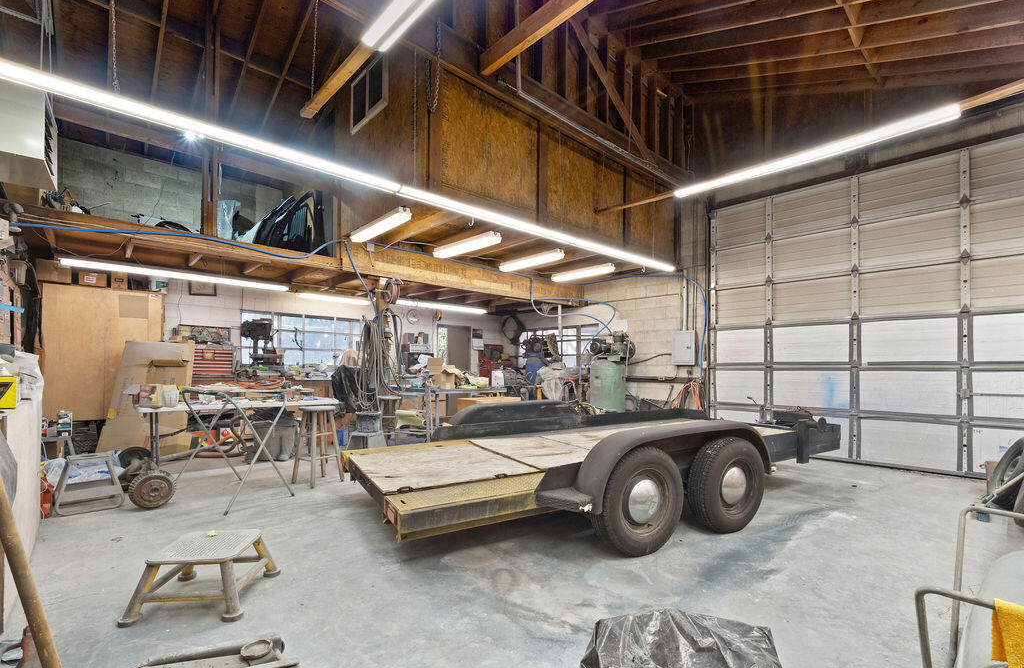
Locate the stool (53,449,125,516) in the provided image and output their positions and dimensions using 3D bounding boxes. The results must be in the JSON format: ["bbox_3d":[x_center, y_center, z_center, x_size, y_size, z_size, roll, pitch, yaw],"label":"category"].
[{"bbox_3d":[-3.710,1.275,3.620,0.400,0.450,0.430,-2,-3,43],"label":"stool"}]

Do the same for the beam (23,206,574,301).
[{"bbox_3d":[-1.604,-0.930,6.025,7.264,0.350,0.140,2,-4,-38],"label":"beam"}]

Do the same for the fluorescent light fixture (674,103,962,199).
[{"bbox_3d":[2.925,-1.808,4.330,2.426,0.100,0.130,-5,-7,44],"label":"fluorescent light fixture"}]

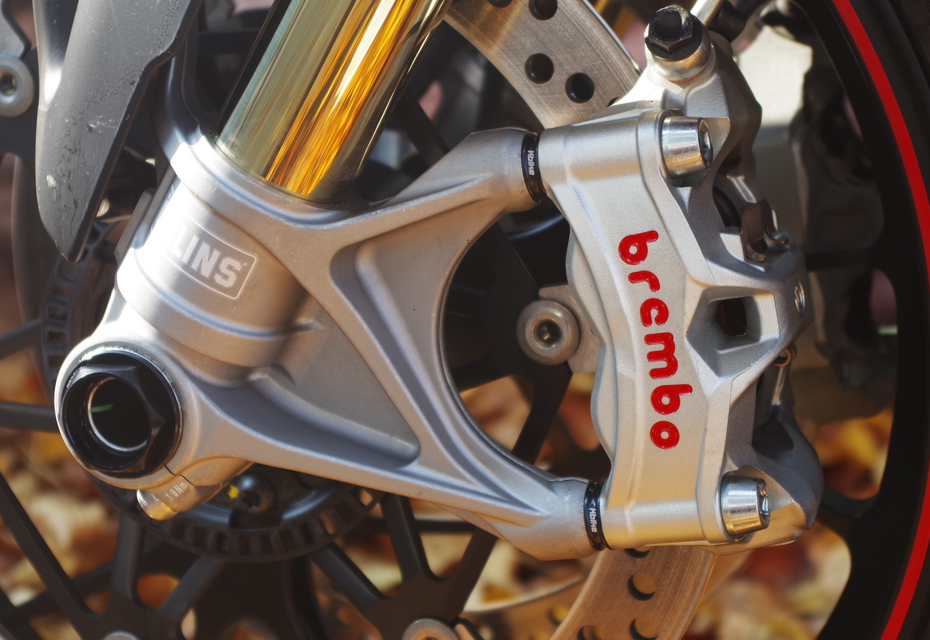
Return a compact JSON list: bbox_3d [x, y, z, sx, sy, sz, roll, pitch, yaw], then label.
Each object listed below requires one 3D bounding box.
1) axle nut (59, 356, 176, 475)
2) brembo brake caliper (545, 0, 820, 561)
[{"bbox_3d":[-0.098,0.027,0.618,0.038,0.038,0.013,9,16,19],"label":"axle nut"},{"bbox_3d":[0.065,-0.011,0.608,0.065,0.152,0.070,-6,11,22],"label":"brembo brake caliper"}]

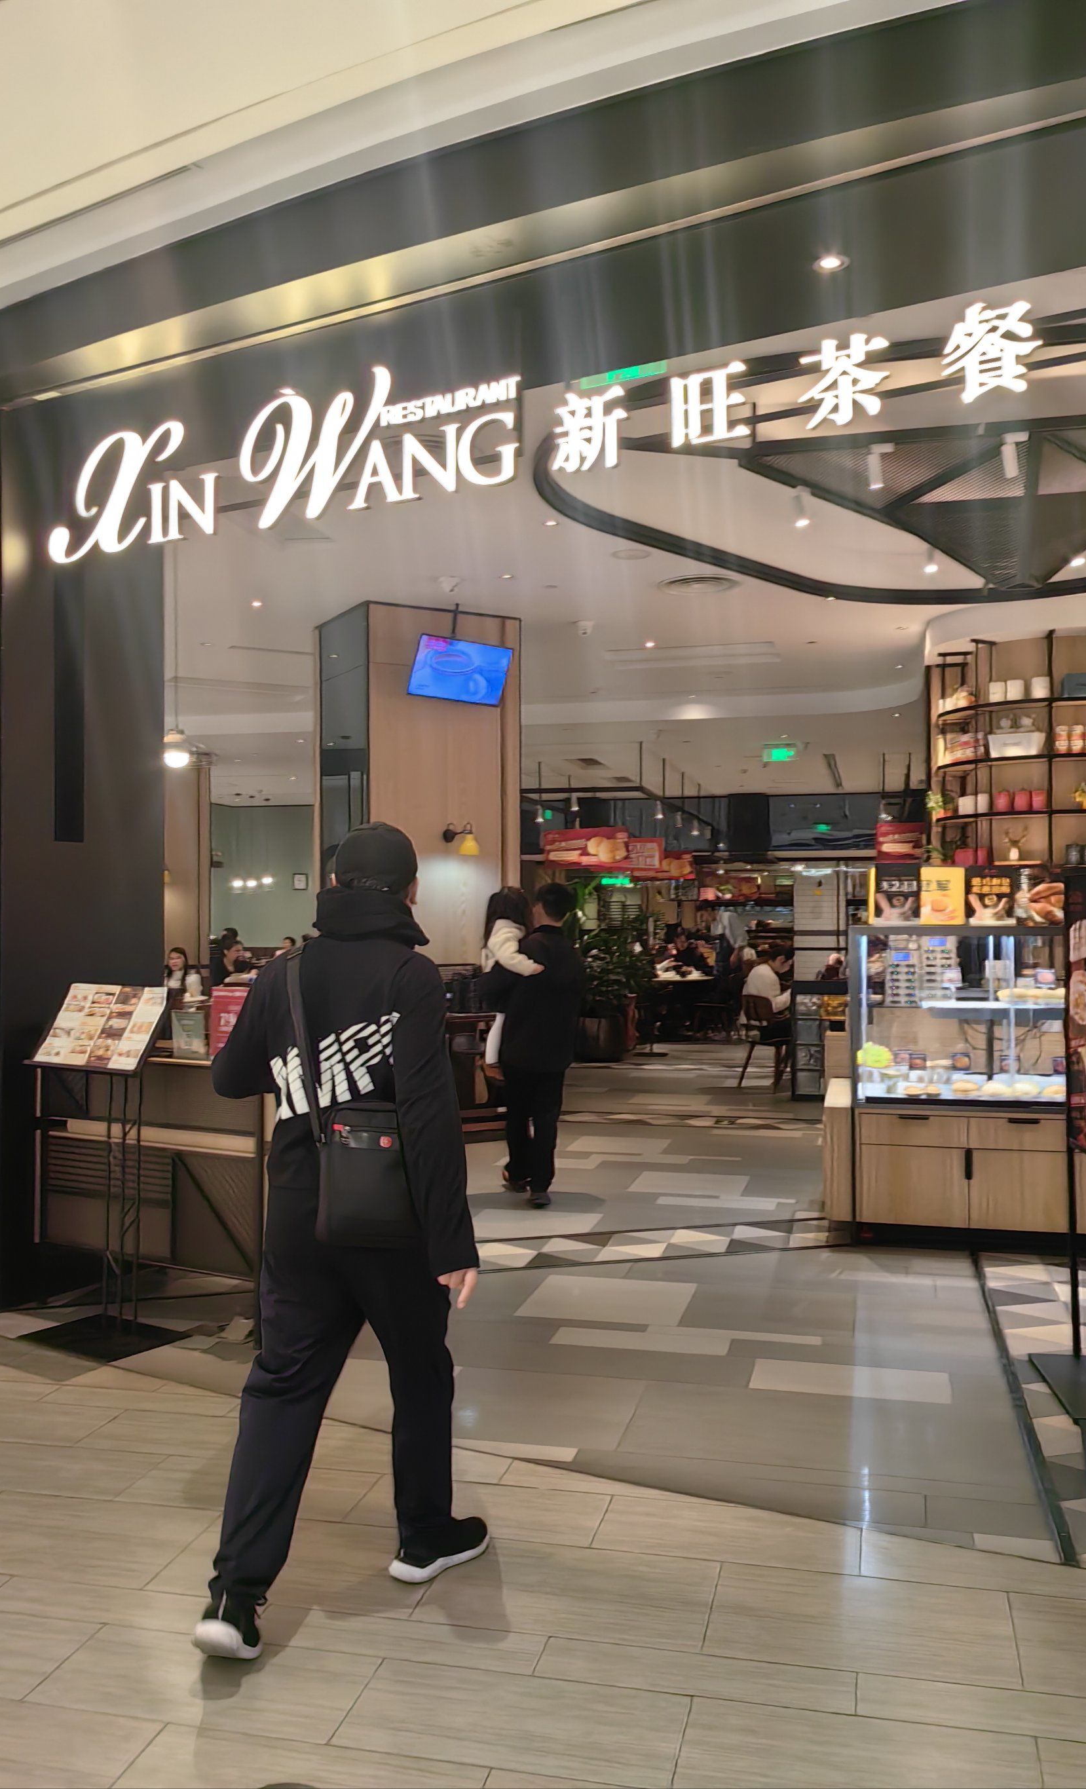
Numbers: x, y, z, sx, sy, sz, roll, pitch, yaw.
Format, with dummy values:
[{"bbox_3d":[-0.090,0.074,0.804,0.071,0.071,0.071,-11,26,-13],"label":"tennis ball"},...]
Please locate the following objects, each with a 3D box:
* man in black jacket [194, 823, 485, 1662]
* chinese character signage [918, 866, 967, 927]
[{"bbox_3d":[-0.421,0.732,3.192,0.560,1.760,0.680,0,-1,26],"label":"man in black jacket"},{"bbox_3d":[1.839,0.006,6.420,0.215,0.280,0.040,0,-1,9],"label":"chinese character signage"}]

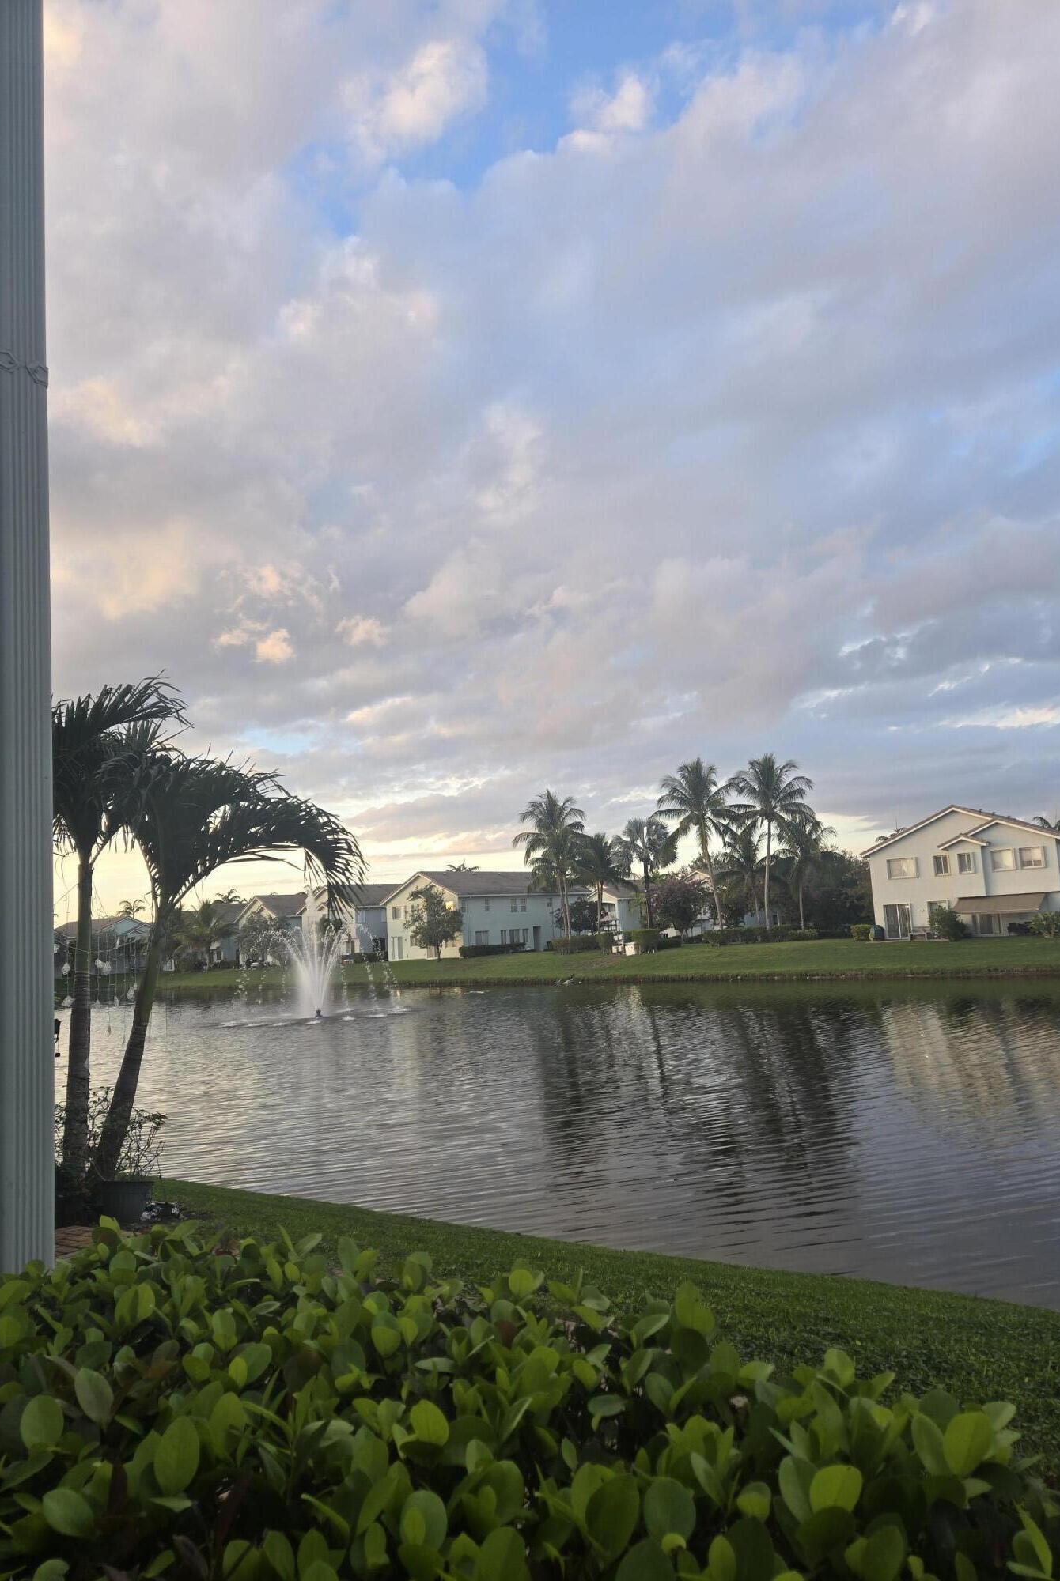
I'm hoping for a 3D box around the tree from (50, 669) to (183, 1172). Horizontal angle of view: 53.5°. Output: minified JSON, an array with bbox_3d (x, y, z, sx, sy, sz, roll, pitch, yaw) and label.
[{"bbox_3d":[-2.668,0.899,6.400,1.250,3.100,1.250,-3,-8,0],"label":"tree"}]

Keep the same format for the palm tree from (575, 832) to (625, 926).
[{"bbox_3d":[5.984,8.235,87.000,4.800,9.800,4.800,-3,-8,0],"label":"palm tree"}]

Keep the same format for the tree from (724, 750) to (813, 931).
[{"bbox_3d":[18.704,4.387,82.000,6.600,14.200,6.400,-3,-8,0],"label":"tree"}]

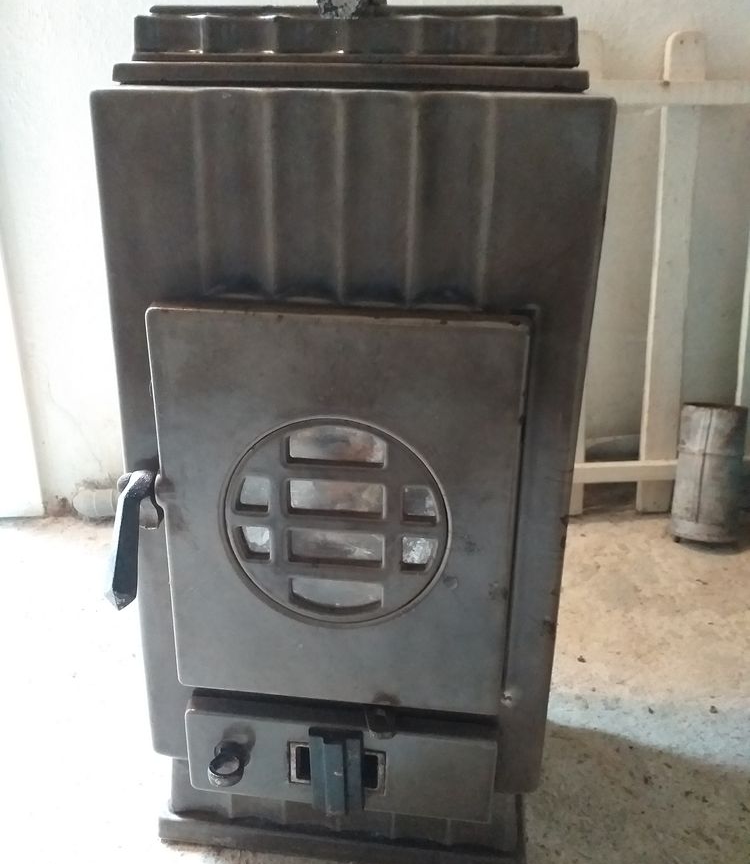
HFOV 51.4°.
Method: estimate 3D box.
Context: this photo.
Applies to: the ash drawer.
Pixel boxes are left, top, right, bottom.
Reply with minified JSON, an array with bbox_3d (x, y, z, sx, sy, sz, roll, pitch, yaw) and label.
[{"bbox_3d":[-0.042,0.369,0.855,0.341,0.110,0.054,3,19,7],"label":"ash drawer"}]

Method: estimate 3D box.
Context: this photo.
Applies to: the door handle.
[{"bbox_3d":[-0.245,0.105,0.791,0.055,0.151,0.056,3,19,7],"label":"door handle"}]

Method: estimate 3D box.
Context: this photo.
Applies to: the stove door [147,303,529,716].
[{"bbox_3d":[-0.038,0.086,0.776,0.347,0.413,0.029,3,19,7],"label":"stove door"}]

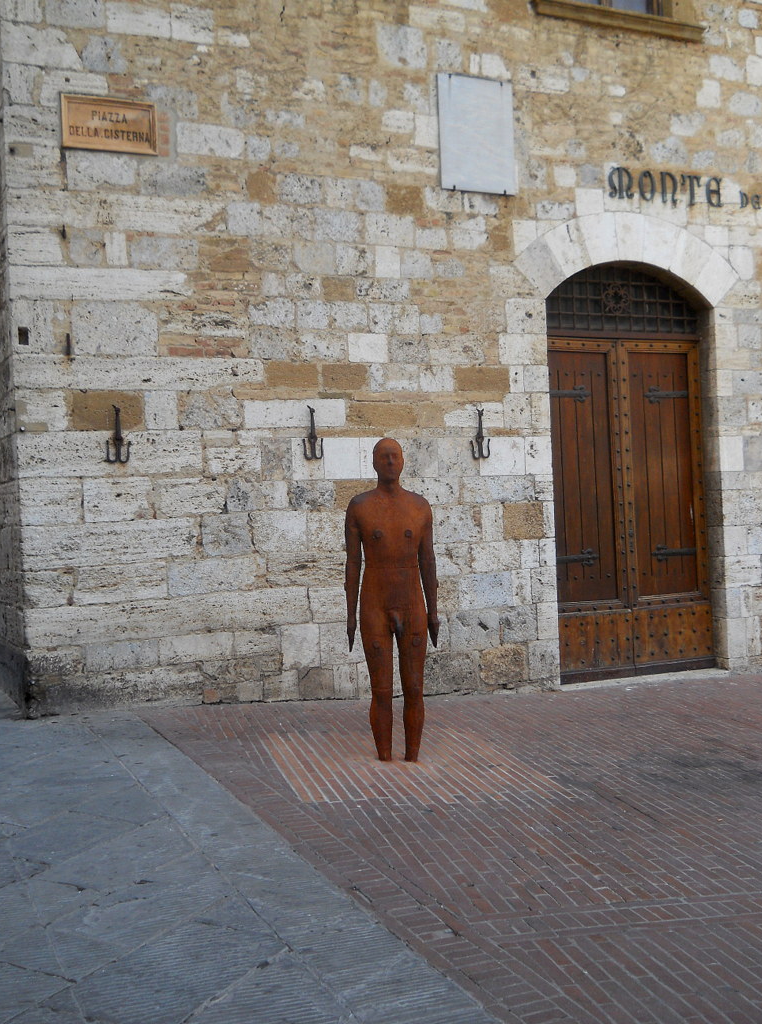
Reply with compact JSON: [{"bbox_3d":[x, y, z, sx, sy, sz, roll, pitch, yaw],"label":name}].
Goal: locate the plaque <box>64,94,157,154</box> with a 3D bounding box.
[{"bbox_3d":[-1.858,-2.674,7.544,0.645,0.370,0.050,-2,-1,-24],"label":"plaque"}]

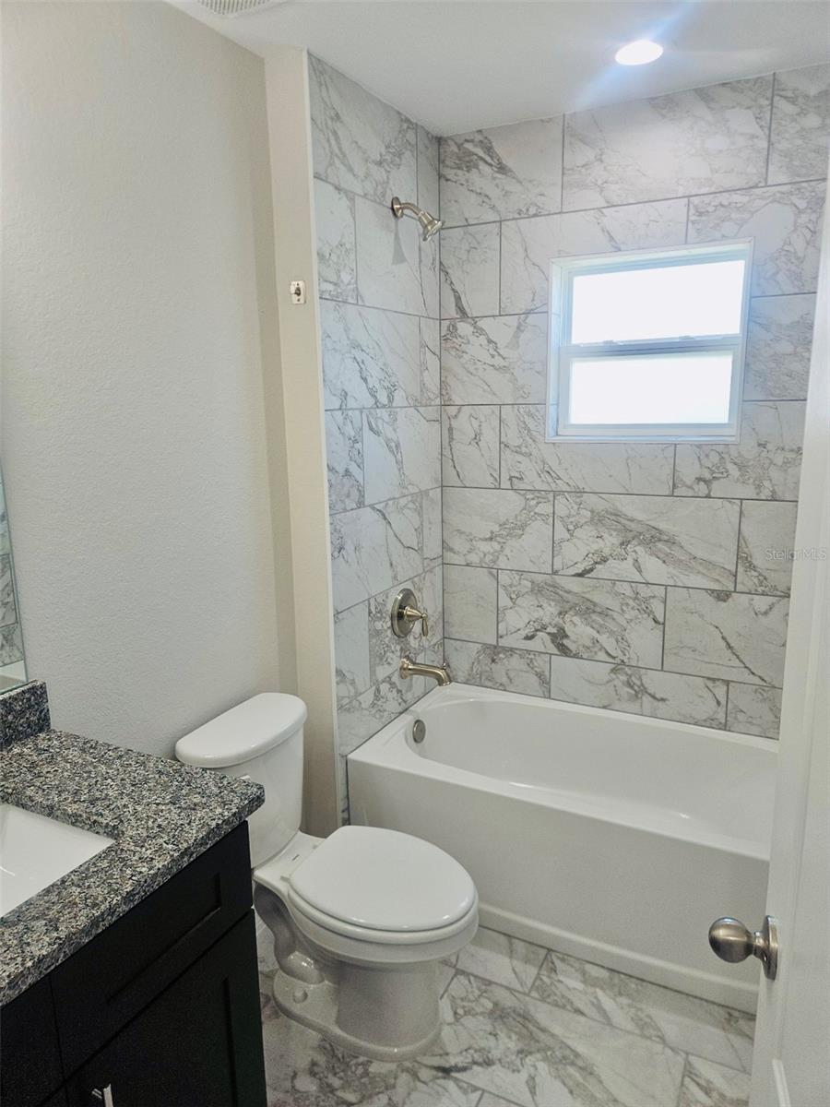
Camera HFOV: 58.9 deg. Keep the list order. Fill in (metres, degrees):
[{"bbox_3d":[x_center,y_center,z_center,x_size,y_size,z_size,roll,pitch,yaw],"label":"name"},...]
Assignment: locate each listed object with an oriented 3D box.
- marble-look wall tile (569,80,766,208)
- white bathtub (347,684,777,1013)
[{"bbox_3d":[0.758,-1.248,2.270,0.613,0.297,0.010,5,14,27],"label":"marble-look wall tile"},{"bbox_3d":[0.616,0.859,2.369,1.515,0.438,0.745,5,14,28],"label":"white bathtub"}]

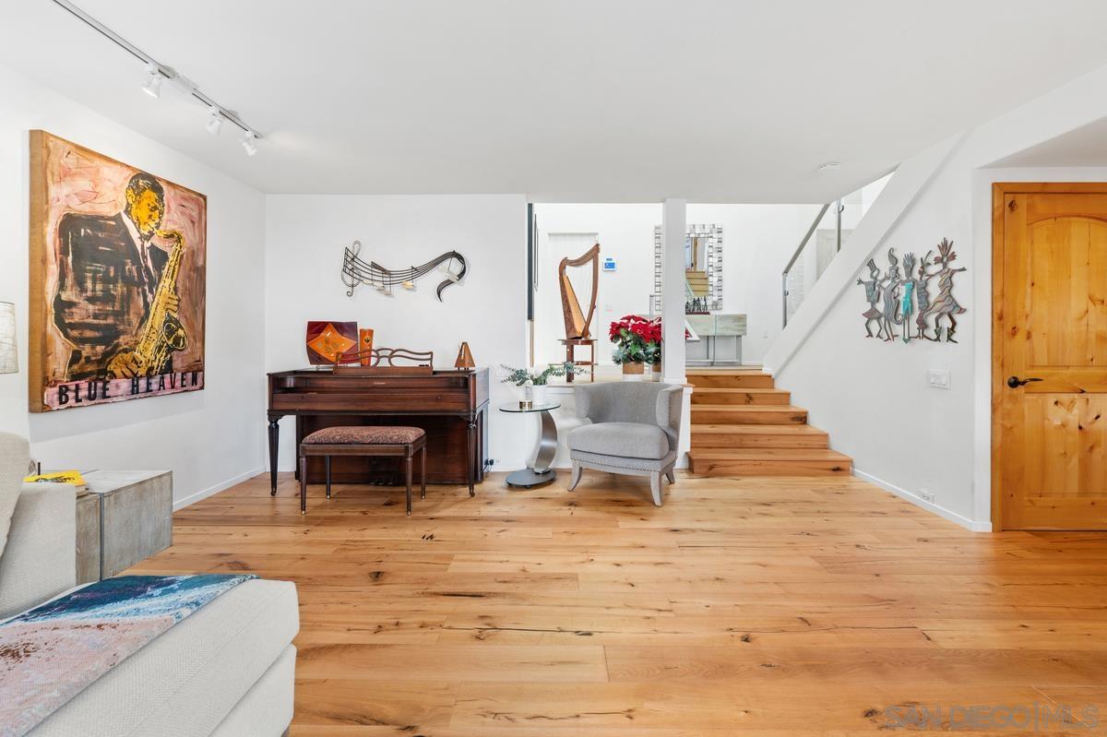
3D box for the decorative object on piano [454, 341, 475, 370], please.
[{"bbox_3d":[-0.710,-0.101,3.960,0.122,0.221,0.122,2,3,44],"label":"decorative object on piano"}]

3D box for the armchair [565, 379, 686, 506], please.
[{"bbox_3d":[0.581,0.533,3.907,0.710,0.810,0.730,1,3,29],"label":"armchair"}]

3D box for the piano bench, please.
[{"bbox_3d":[-1.309,0.706,3.434,0.750,0.515,0.395,0,2,1],"label":"piano bench"}]

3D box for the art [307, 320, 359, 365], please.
[{"bbox_3d":[-1.805,-0.193,4.012,0.440,0.372,0.090,0,2,1],"label":"art"}]

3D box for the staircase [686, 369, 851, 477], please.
[{"bbox_3d":[1.901,0.497,5.088,1.349,0.750,1.829,0,2,1],"label":"staircase"}]

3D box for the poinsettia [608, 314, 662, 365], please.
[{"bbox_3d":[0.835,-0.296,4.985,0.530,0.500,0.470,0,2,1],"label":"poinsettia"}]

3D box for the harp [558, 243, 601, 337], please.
[{"bbox_3d":[0.255,-0.775,4.963,0.430,0.952,0.250,2,3,36],"label":"harp"}]

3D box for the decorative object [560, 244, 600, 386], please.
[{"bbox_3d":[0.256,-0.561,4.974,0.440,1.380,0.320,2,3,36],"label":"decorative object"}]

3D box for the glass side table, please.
[{"bbox_3d":[-0.188,0.626,4.108,0.510,0.605,0.510,0,2,1],"label":"glass side table"}]

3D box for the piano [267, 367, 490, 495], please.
[{"bbox_3d":[-1.331,0.483,3.916,1.540,0.915,0.600,0,2,1],"label":"piano"}]

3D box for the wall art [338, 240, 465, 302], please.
[{"bbox_3d":[-1.270,-0.835,4.208,1.075,0.495,0.060,0,2,1],"label":"wall art"}]

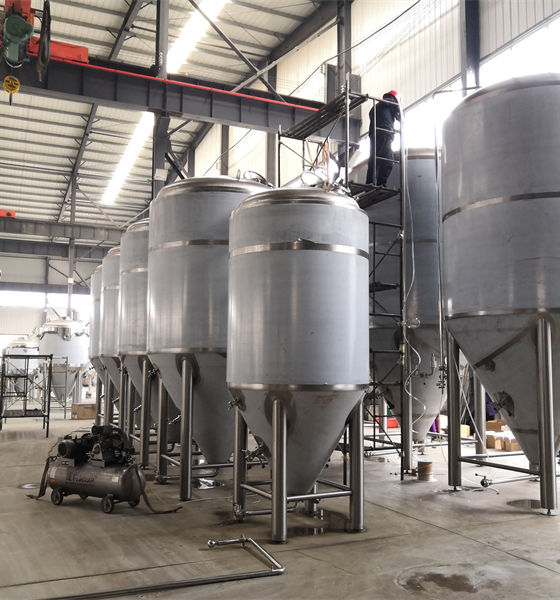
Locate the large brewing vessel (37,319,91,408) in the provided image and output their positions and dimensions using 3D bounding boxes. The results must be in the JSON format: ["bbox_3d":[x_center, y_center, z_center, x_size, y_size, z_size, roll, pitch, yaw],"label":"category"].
[{"bbox_3d":[-7.117,2.149,20.534,1.560,3.071,1.560,2,-6,-19],"label":"large brewing vessel"}]

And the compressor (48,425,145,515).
[{"bbox_3d":[-2.151,1.928,7.295,1.278,0.921,0.432,-3,-7,30],"label":"compressor"}]

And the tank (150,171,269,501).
[{"bbox_3d":[-0.816,0.392,8.610,1.992,4.266,1.992,0,-6,0],"label":"tank"}]

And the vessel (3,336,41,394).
[{"bbox_3d":[-8.327,2.339,20.074,1.094,2.255,1.094,3,-6,-26],"label":"vessel"}]

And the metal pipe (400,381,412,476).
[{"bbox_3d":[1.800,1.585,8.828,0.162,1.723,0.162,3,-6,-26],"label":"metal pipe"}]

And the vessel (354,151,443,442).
[{"bbox_3d":[2.116,0.108,9.891,2.166,4.873,2.166,3,-6,-26],"label":"vessel"}]

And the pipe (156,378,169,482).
[{"bbox_3d":[-1.619,1.777,8.768,0.129,1.527,0.129,4,-7,-28],"label":"pipe"}]

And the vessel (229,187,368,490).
[{"bbox_3d":[0.193,0.546,6.673,1.511,3.586,1.511,0,-6,0],"label":"vessel"}]

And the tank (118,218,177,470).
[{"bbox_3d":[-1.697,0.570,9.824,1.673,3.888,1.673,3,-6,-26],"label":"tank"}]

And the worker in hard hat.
[{"bbox_3d":[1.548,-2.420,9.567,0.460,1.660,0.500,6,-8,-43],"label":"worker in hard hat"}]

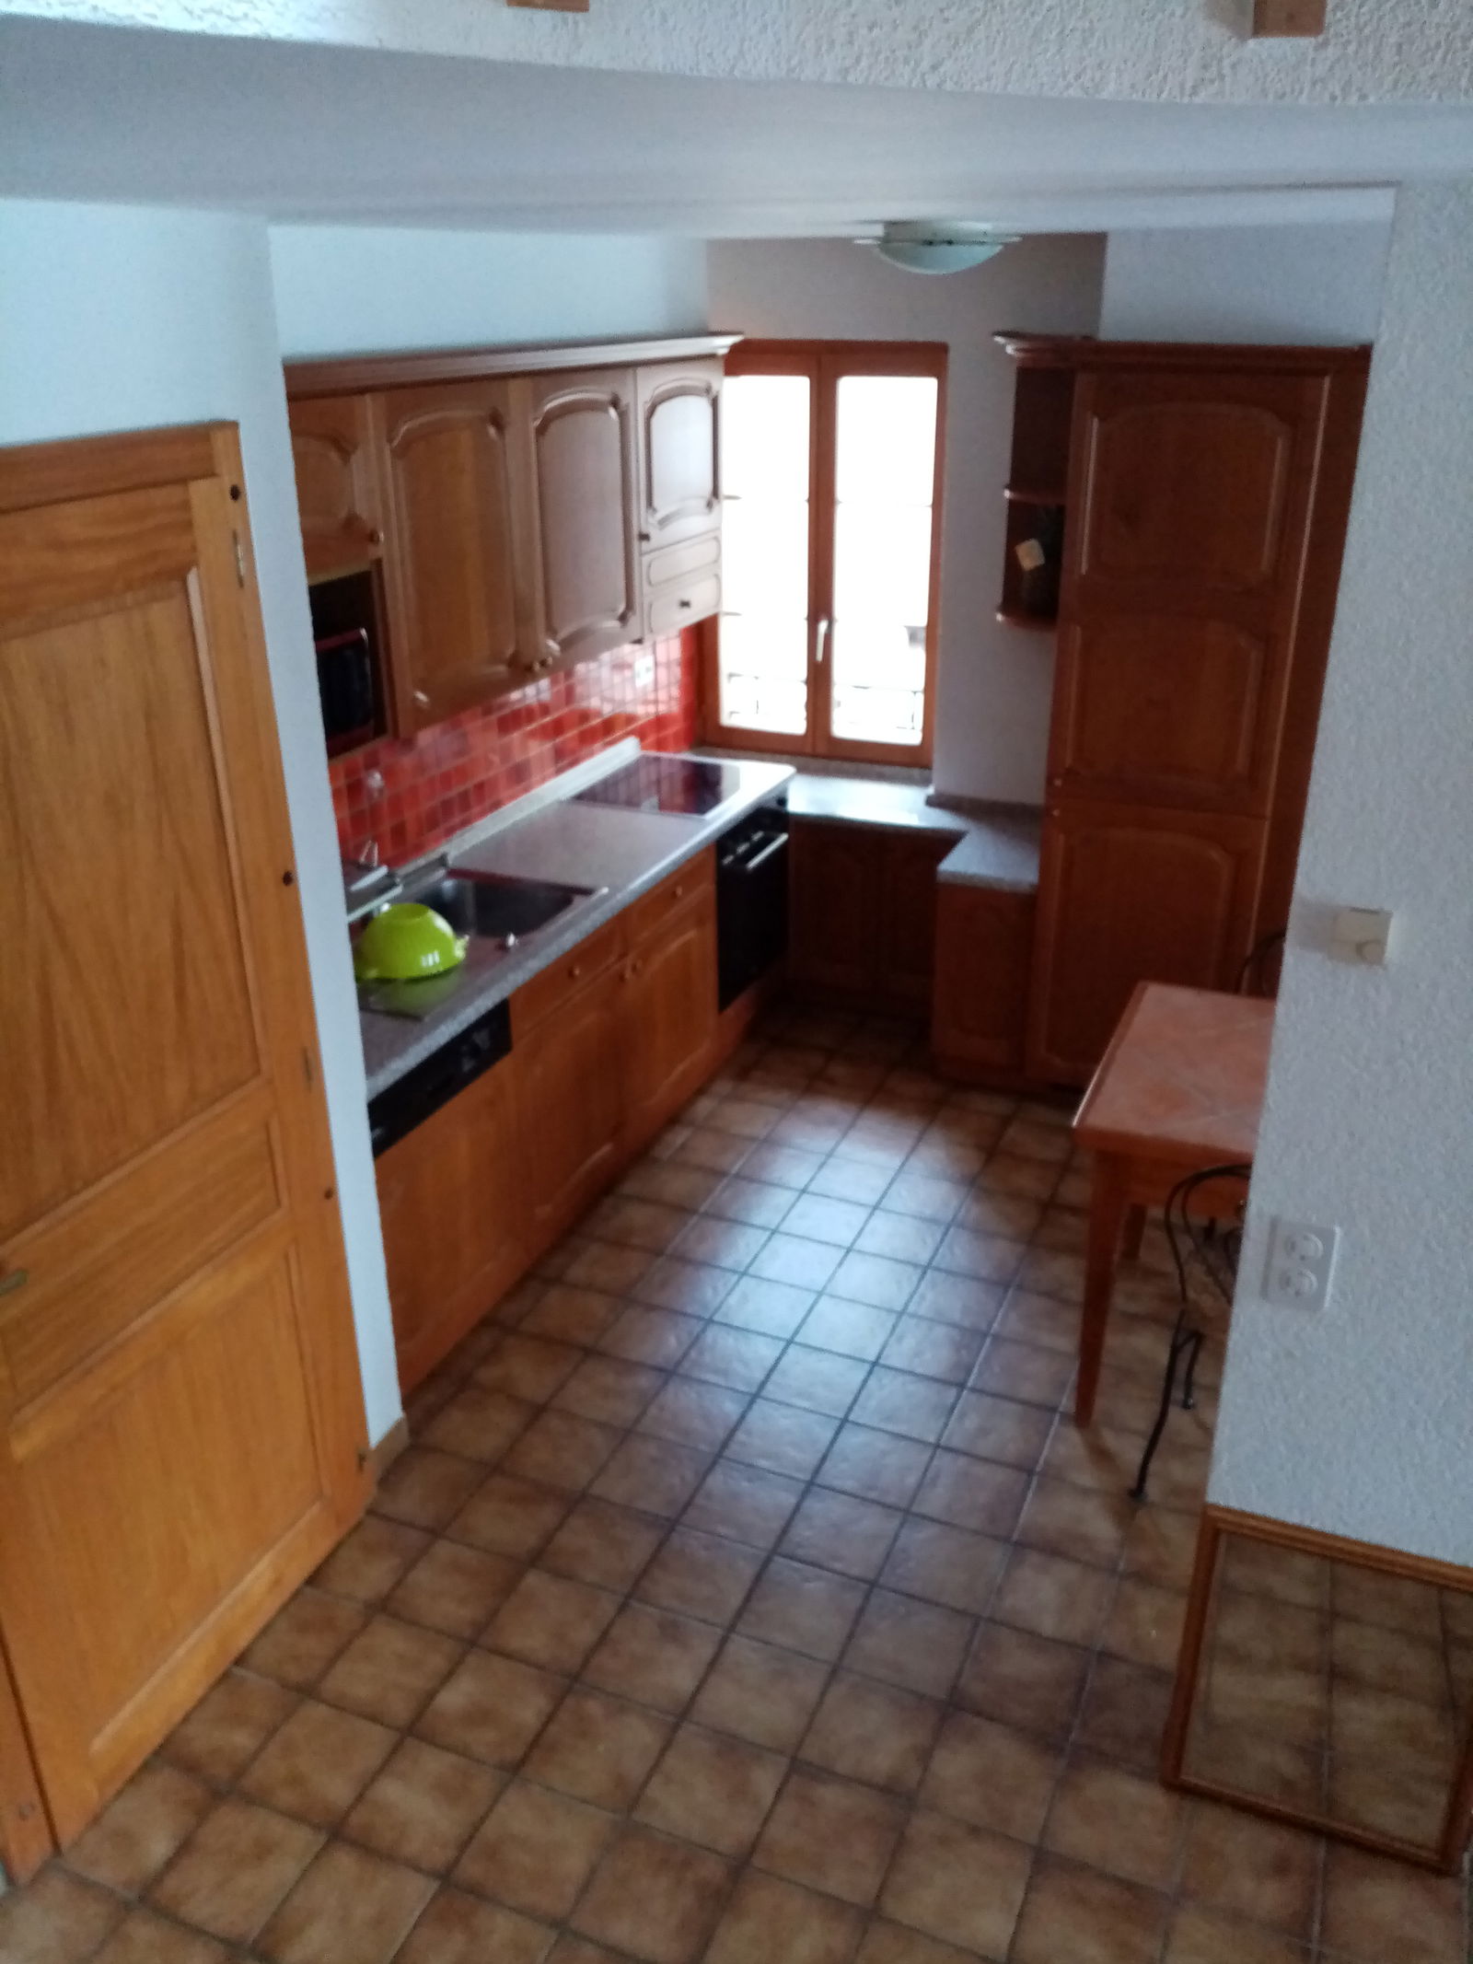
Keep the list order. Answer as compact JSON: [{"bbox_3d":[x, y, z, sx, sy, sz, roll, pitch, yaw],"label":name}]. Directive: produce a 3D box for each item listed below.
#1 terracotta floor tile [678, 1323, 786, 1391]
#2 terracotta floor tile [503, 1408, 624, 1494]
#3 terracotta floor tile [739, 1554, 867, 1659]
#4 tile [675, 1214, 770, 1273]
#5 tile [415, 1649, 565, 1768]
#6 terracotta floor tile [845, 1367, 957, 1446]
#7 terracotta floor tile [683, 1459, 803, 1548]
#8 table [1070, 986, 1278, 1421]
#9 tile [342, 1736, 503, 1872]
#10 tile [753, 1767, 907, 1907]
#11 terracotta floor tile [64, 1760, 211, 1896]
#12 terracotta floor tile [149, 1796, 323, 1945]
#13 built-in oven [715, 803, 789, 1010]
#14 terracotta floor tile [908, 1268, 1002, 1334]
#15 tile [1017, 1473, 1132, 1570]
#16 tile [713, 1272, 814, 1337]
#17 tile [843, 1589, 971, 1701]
[{"bbox_3d":[-0.009,0.888,3.477,0.200,0.010,0.200,9,25,22],"label":"terracotta floor tile"},{"bbox_3d":[-0.370,1.008,3.172,0.199,0.012,0.199,10,26,21],"label":"terracotta floor tile"},{"bbox_3d":[0.128,1.210,2.849,0.197,0.010,0.197,9,26,22],"label":"terracotta floor tile"},{"bbox_3d":[-0.035,0.697,3.885,0.199,0.012,0.199,10,26,21],"label":"tile"},{"bbox_3d":[-0.428,1.273,2.589,0.200,0.010,0.200,9,25,22],"label":"tile"},{"bbox_3d":[0.377,0.951,3.321,0.196,0.010,0.196,9,26,22],"label":"terracotta floor tile"},{"bbox_3d":[0.016,1.072,3.024,0.195,0.014,0.195,9,26,22],"label":"terracotta floor tile"},{"bbox_3d":[1.273,0.558,3.253,0.960,0.745,0.804,9,25,22],"label":"table"},{"bbox_3d":[-0.505,1.338,2.394,0.199,0.012,0.199,10,26,21],"label":"tile"},{"bbox_3d":[0.150,1.364,2.354,0.195,0.014,0.195,9,26,22],"label":"tile"},{"bbox_3d":[-0.959,1.348,2.374,0.186,0.012,0.199,10,26,21],"label":"terracotta floor tile"},{"bbox_3d":[-0.791,1.406,2.331,0.196,0.010,0.196,9,26,22],"label":"terracotta floor tile"},{"bbox_3d":[-0.184,-0.295,4.886,0.570,0.590,0.590,9,26,22],"label":"built-in oven"},{"bbox_3d":[0.556,0.810,3.748,0.197,0.010,0.197,9,26,22],"label":"terracotta floor tile"},{"bbox_3d":[0.679,1.093,2.989,0.196,0.010,0.196,9,26,22],"label":"tile"},{"bbox_3d":[0.074,0.808,3.653,0.196,0.010,0.196,9,26,22],"label":"tile"},{"bbox_3d":[0.317,1.214,2.709,0.200,0.010,0.200,9,25,22],"label":"tile"}]

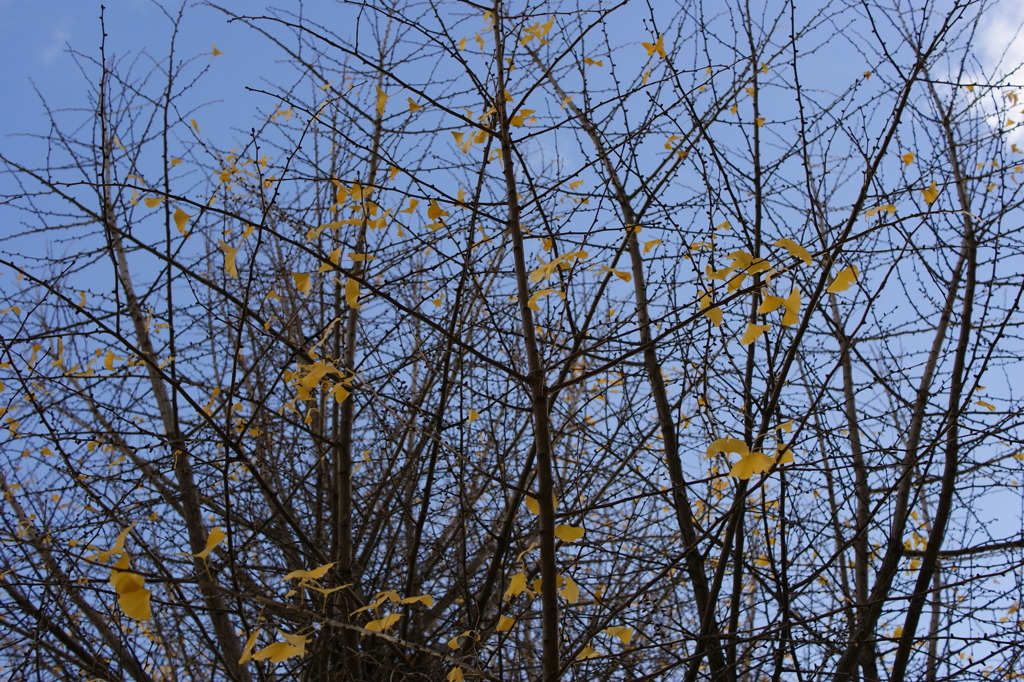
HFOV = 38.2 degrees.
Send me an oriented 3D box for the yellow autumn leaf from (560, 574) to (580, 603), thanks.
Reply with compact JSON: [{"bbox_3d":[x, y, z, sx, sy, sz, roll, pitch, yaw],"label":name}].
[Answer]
[{"bbox_3d":[0.119,0.502,3.000,0.041,0.057,0.025,0,-9,2],"label":"yellow autumn leaf"}]

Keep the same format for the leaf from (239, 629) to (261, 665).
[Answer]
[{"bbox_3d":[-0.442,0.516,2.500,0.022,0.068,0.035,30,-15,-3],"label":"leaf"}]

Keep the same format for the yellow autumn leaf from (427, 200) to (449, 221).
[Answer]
[{"bbox_3d":[-0.166,-0.291,3.300,0.049,0.035,0.035,1,-25,-3],"label":"yellow autumn leaf"}]

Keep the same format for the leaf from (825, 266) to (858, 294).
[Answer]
[{"bbox_3d":[0.581,-0.108,2.600,0.067,0.037,0.022,-40,-6,11],"label":"leaf"}]

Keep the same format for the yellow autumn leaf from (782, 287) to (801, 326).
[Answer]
[{"bbox_3d":[0.501,-0.062,2.650,0.030,0.070,0.025,12,4,10],"label":"yellow autumn leaf"}]

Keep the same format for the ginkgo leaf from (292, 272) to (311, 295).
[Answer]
[{"bbox_3d":[-0.484,-0.132,3.400,0.041,0.044,0.030,4,-25,-8],"label":"ginkgo leaf"}]

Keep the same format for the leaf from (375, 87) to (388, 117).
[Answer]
[{"bbox_3d":[-0.274,-0.502,3.100,0.029,0.060,0.030,3,-25,-5],"label":"leaf"}]

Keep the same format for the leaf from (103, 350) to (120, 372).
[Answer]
[{"bbox_3d":[-0.948,0.046,3.500,0.043,0.040,0.035,7,-26,-15],"label":"leaf"}]

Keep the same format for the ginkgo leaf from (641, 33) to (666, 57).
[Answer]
[{"bbox_3d":[0.347,-0.717,3.600,0.058,0.058,0.030,0,11,6],"label":"ginkgo leaf"}]

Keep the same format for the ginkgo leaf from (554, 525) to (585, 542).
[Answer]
[{"bbox_3d":[0.113,0.378,2.900,0.059,0.027,0.040,-1,-25,2],"label":"ginkgo leaf"}]

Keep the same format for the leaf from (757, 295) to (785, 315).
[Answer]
[{"bbox_3d":[0.465,-0.065,2.650,0.054,0.030,0.025,-15,-1,10],"label":"leaf"}]

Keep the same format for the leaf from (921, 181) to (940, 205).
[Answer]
[{"bbox_3d":[0.962,-0.342,3.400,0.046,0.048,0.035,-8,-26,16],"label":"leaf"}]

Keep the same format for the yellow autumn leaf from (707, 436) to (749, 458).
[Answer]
[{"bbox_3d":[0.343,0.169,2.350,0.067,0.024,0.045,-4,-25,8],"label":"yellow autumn leaf"}]

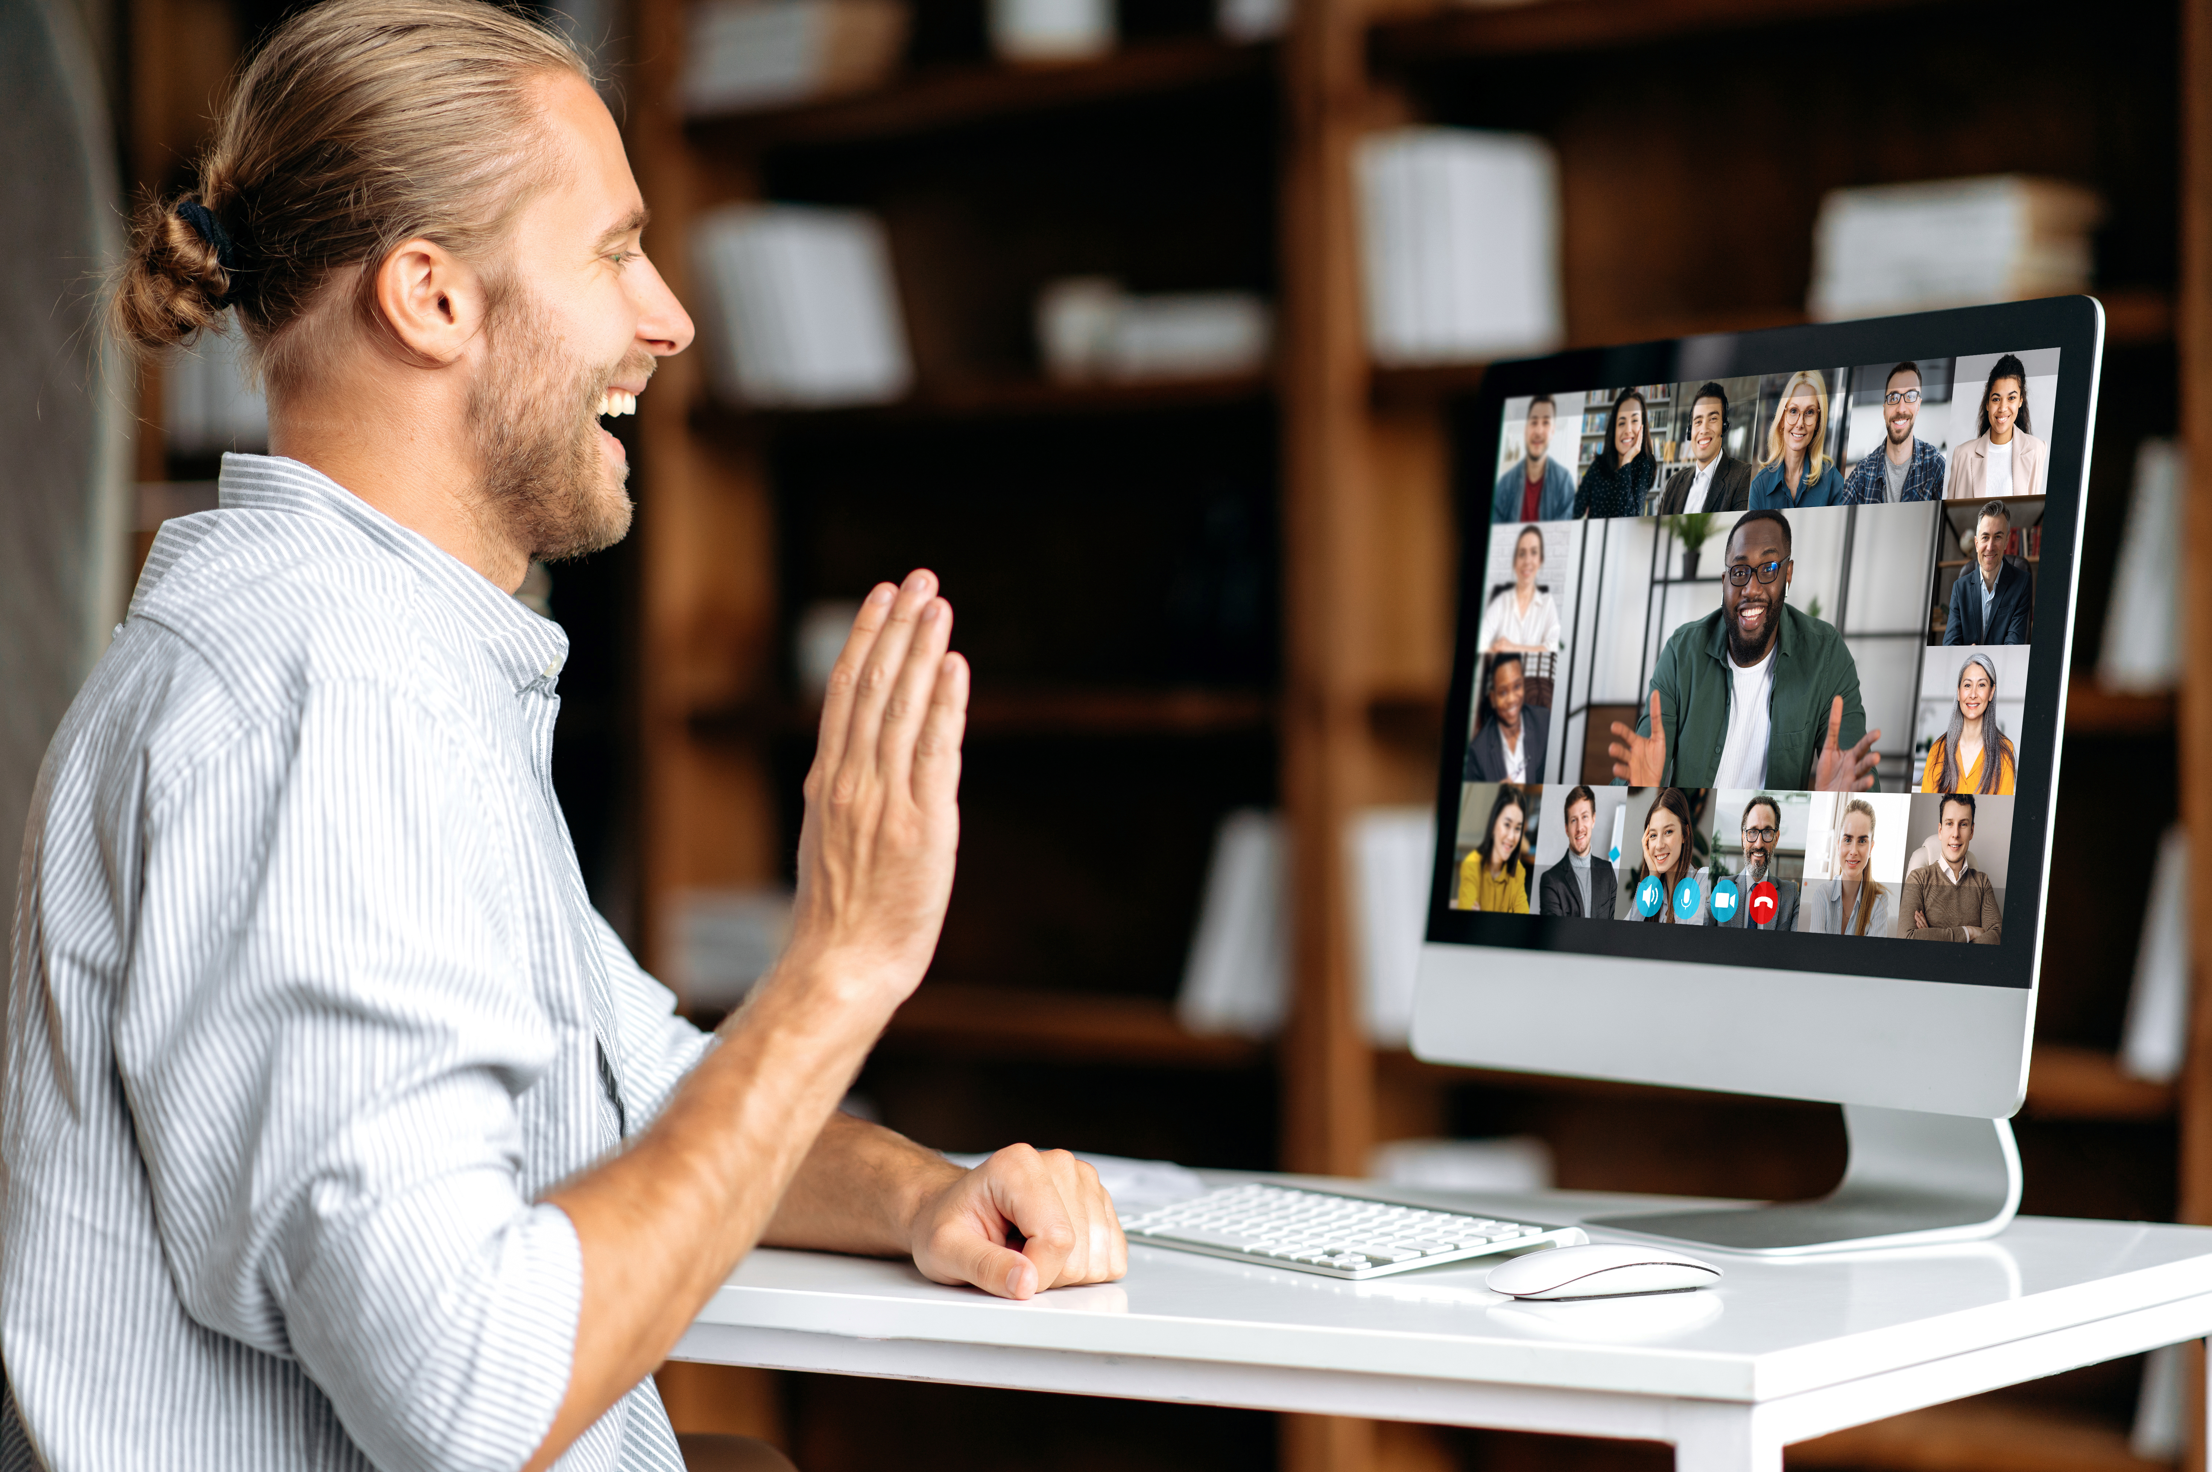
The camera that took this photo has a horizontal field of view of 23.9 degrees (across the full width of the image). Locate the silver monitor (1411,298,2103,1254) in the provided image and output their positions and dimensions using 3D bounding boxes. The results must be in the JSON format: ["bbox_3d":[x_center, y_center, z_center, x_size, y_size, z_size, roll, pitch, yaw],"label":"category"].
[{"bbox_3d":[0.343,0.020,2.568,0.172,0.446,0.528,0,0,-27],"label":"silver monitor"}]

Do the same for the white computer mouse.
[{"bbox_3d":[0.219,0.235,2.292,0.114,0.022,0.057,0,0,-30],"label":"white computer mouse"}]

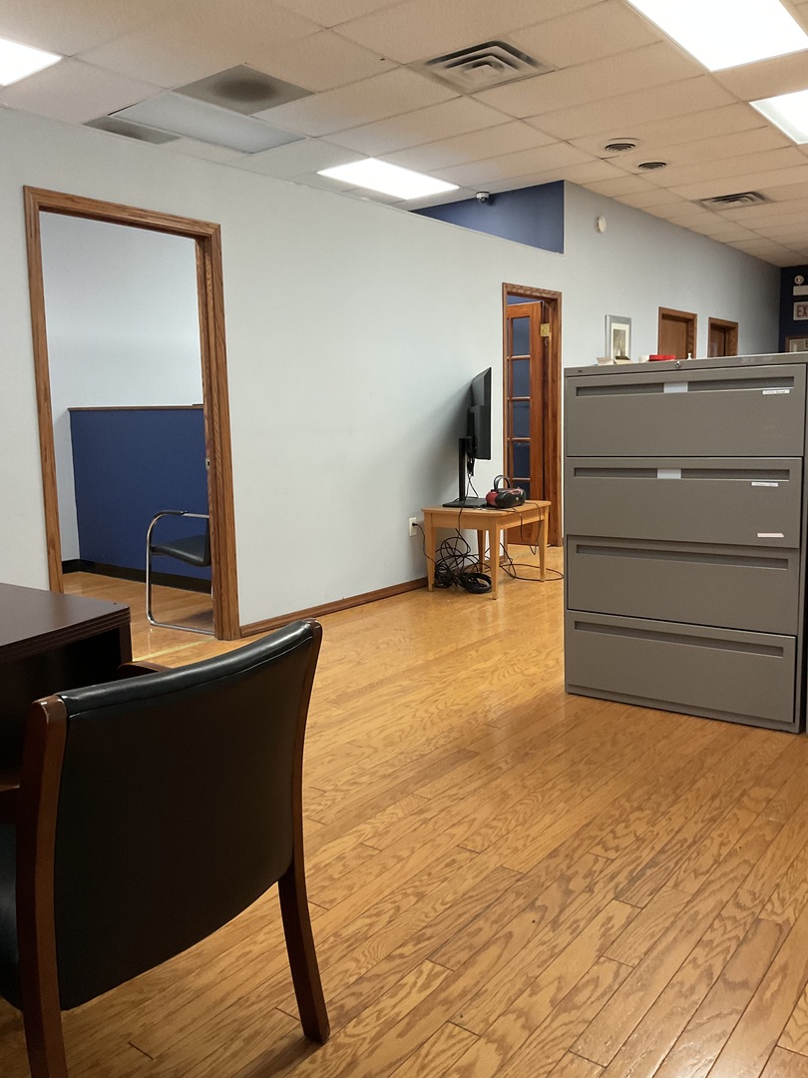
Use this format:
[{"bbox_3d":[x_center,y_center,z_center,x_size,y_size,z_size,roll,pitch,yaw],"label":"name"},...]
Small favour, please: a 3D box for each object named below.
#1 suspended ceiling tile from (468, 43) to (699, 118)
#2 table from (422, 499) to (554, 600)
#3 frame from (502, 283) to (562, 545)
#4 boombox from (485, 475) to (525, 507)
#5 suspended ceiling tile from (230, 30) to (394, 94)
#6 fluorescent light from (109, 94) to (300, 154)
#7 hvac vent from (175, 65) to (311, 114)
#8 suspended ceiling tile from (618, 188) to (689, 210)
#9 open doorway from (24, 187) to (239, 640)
[{"bbox_3d":[1.040,-2.630,5.212,1.213,0.025,0.604,5,10,37],"label":"suspended ceiling tile"},{"bbox_3d":[0.569,0.052,6.083,0.569,0.546,0.756,4,9,35],"label":"table"},{"bbox_3d":[0.991,-0.910,7.207,0.150,2.125,0.920,5,10,37],"label":"frame"},{"bbox_3d":[0.679,-0.321,6.013,0.170,0.205,0.260,6,11,42],"label":"boombox"},{"bbox_3d":[-0.428,-2.541,4.814,0.604,0.025,0.604,5,10,37],"label":"suspended ceiling tile"},{"bbox_3d":[-1.207,-2.674,5.791,0.604,0.060,1.213,5,10,37],"label":"fluorescent light"},{"bbox_3d":[-0.911,-2.588,5.183,0.604,0.040,0.604,5,10,37],"label":"hvac vent"},{"bbox_3d":[2.231,-3.055,8.112,0.469,0.025,0.604,5,10,37],"label":"suspended ceiling tile"},{"bbox_3d":[-1.264,-0.464,4.317,0.150,2.132,1.055,5,10,37],"label":"open doorway"}]

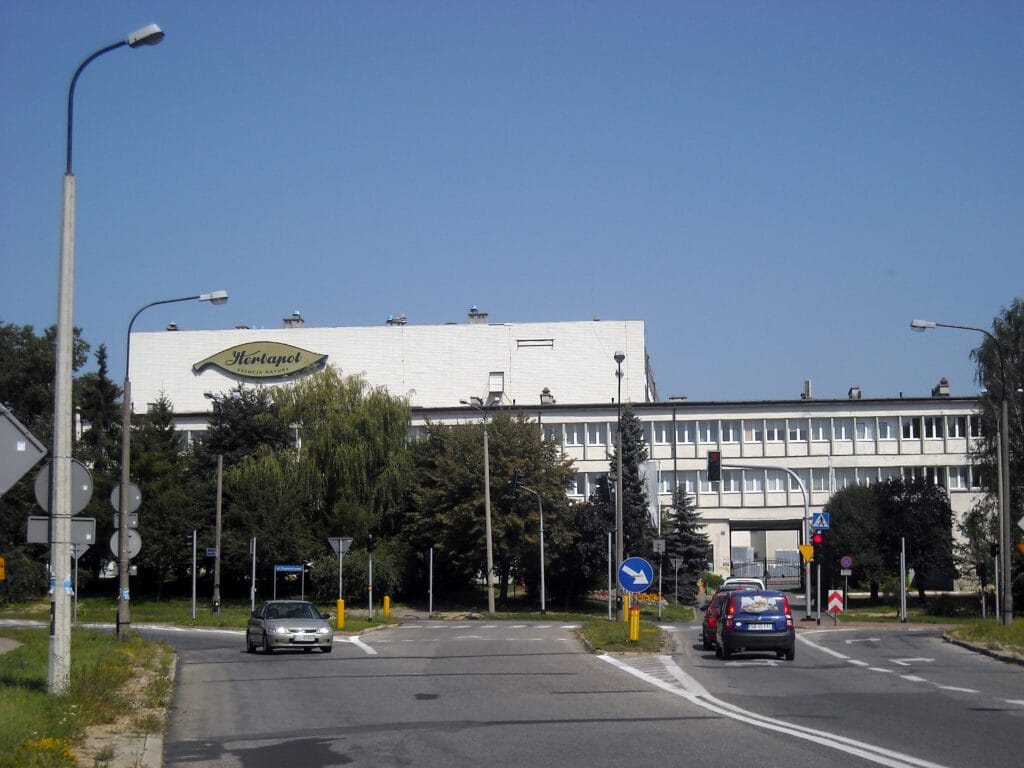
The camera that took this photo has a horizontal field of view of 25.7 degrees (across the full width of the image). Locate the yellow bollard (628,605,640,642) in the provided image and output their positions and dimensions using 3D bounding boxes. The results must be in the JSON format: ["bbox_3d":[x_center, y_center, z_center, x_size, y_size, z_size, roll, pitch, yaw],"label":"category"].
[{"bbox_3d":[3.135,6.142,57.538,0.246,0.891,0.246,0,-5,0],"label":"yellow bollard"}]

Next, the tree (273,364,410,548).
[{"bbox_3d":[-9.466,5.528,125.560,7.819,13.067,7.819,0,-5,0],"label":"tree"}]

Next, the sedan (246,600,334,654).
[{"bbox_3d":[-5.760,6.259,58.313,1.700,1.400,4.300,1,-5,-14],"label":"sedan"}]

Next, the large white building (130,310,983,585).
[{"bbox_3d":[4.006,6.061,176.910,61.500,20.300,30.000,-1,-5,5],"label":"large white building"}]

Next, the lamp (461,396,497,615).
[{"bbox_3d":[-1.481,5.538,102.423,1.777,9.877,0.888,0,-5,0],"label":"lamp"}]

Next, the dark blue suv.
[{"bbox_3d":[5.486,5.472,51.379,1.590,1.540,3.550,0,-5,1],"label":"dark blue suv"}]

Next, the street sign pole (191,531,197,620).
[{"bbox_3d":[-11.848,7.115,83.640,0.130,3.310,0.130,0,-5,0],"label":"street sign pole"}]

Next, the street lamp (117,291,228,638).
[{"bbox_3d":[-9.639,2.275,64.022,3.150,9.950,0.400,0,-5,0],"label":"street lamp"}]

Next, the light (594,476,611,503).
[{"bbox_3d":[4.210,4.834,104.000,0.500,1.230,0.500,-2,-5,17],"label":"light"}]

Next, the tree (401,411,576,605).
[{"bbox_3d":[-1.397,7.262,130.463,10.000,10.900,9.600,0,-5,0],"label":"tree"}]

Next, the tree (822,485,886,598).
[{"bbox_3d":[20.176,9.249,131.290,4.205,6.758,4.205,0,-5,0],"label":"tree"}]

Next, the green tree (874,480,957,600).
[{"bbox_3d":[23.388,8.975,130.310,4.753,7.229,4.753,0,-5,0],"label":"green tree"}]

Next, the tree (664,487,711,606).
[{"bbox_3d":[9.757,9.170,126.272,2.800,6.400,2.800,0,-5,0],"label":"tree"}]

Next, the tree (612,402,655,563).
[{"bbox_3d":[6.617,6.460,123.449,2.636,10.479,2.636,0,-5,0],"label":"tree"}]

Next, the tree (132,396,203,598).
[{"bbox_3d":[-19.690,6.493,128.497,4.115,11.595,4.115,0,-5,0],"label":"tree"}]

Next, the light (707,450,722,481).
[{"bbox_3d":[7.866,3.212,87.550,0.526,1.169,0.350,0,-5,0],"label":"light"}]

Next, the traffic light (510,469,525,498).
[{"bbox_3d":[0.247,4.470,101.000,0.500,1.270,0.500,0,-5,0],"label":"traffic light"}]

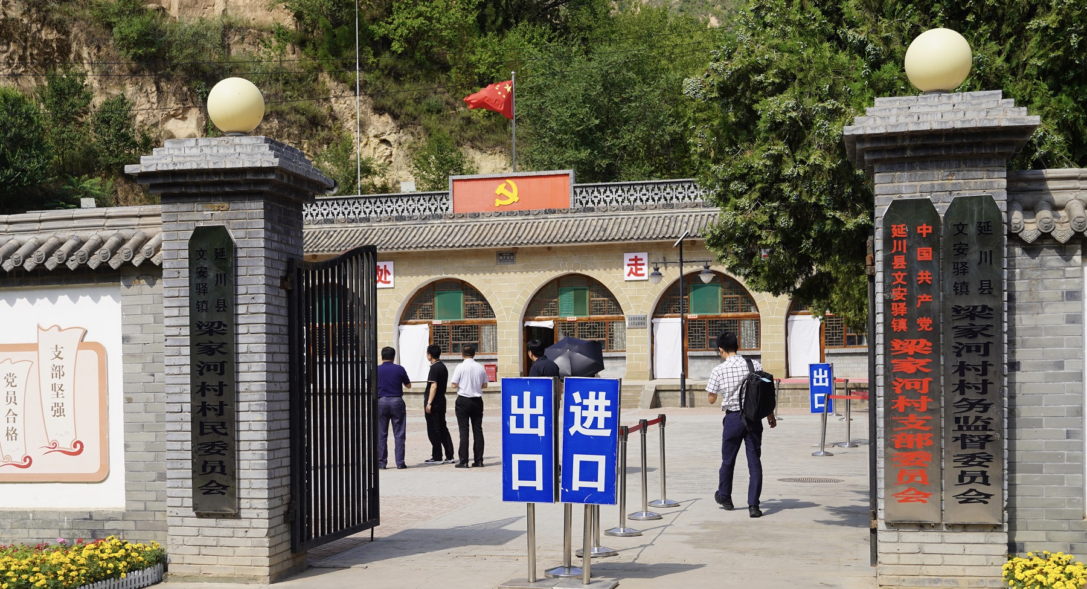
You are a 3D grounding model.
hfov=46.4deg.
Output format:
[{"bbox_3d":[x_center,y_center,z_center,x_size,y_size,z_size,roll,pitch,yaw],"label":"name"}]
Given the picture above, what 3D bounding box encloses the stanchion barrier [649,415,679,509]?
[{"bbox_3d":[1.240,1.698,13.100,0.320,0.920,0.320,-1,-2,14],"label":"stanchion barrier"}]

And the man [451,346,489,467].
[{"bbox_3d":[-1.032,1.541,17.700,0.530,1.710,0.360,-1,-2,0],"label":"man"}]

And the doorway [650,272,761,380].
[{"bbox_3d":[4.894,0.919,38.150,3.200,3.260,0.400,-1,-2,16],"label":"doorway"}]

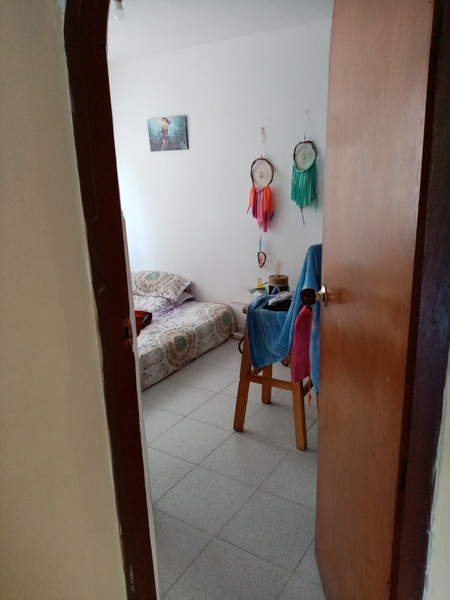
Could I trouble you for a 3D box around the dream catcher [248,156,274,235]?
[{"bbox_3d":[0.288,-0.828,3.614,0.215,0.590,0.040,8,18,33],"label":"dream catcher"}]

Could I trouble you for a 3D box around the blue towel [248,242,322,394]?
[{"bbox_3d":[0.317,0.042,2.195,0.420,0.640,0.280,8,18,33],"label":"blue towel"}]

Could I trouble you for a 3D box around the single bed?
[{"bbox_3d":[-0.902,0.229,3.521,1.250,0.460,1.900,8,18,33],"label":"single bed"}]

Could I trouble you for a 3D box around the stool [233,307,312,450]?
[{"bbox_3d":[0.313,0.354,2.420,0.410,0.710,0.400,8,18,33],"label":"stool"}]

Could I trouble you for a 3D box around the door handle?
[{"bbox_3d":[0.262,-0.010,1.317,0.078,0.060,0.060,-2,15,0],"label":"door handle"}]

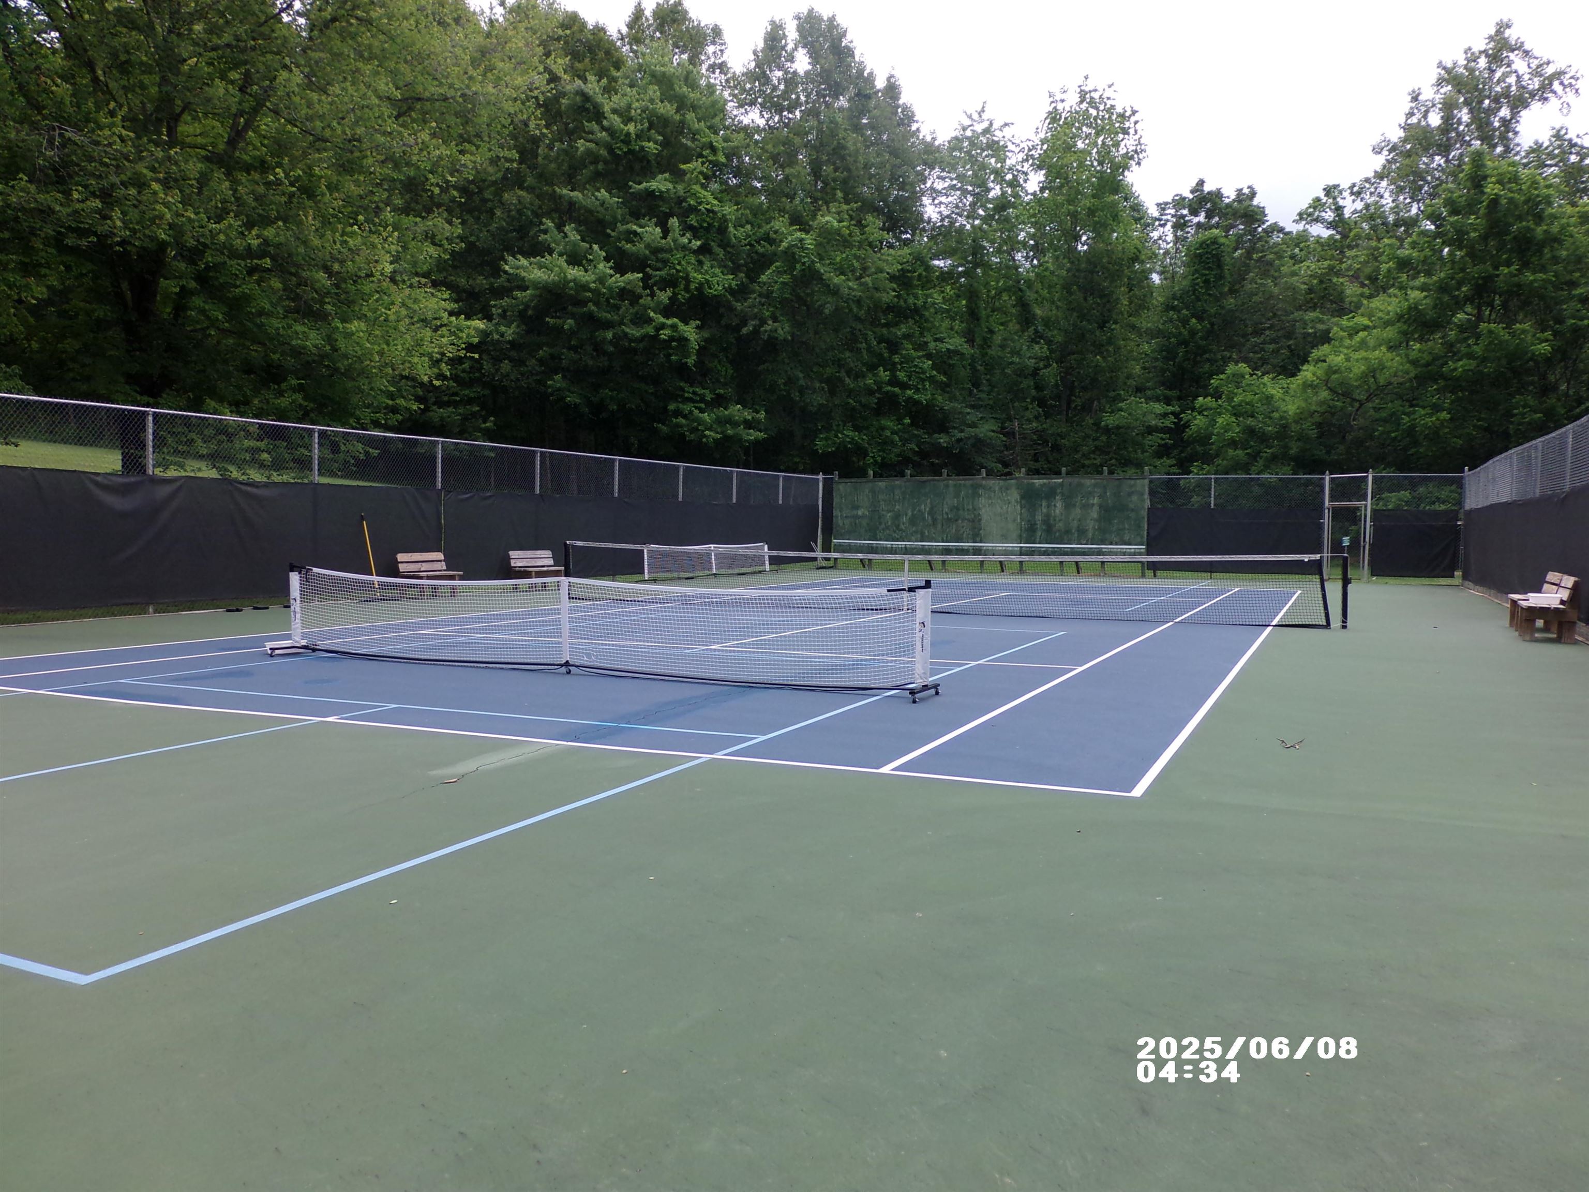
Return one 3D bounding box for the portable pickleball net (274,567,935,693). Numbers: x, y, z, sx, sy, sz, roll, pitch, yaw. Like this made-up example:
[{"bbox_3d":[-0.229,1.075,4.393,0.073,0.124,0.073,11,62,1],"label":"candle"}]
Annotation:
[{"bbox_3d":[-2.068,0.234,10.923,6.950,0.950,0.580,2,4,25],"label":"portable pickleball net"}]

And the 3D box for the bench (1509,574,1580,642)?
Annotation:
[{"bbox_3d":[9.801,0.117,15.709,0.610,0.800,2.300,2,4,25],"label":"bench"}]

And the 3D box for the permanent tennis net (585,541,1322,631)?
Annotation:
[{"bbox_3d":[1.742,-0.272,19.167,12.850,1.070,0.120,2,4,25],"label":"permanent tennis net"}]

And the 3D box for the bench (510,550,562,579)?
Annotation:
[{"bbox_3d":[-5.461,-0.539,25.351,0.600,0.800,1.250,2,4,25],"label":"bench"}]

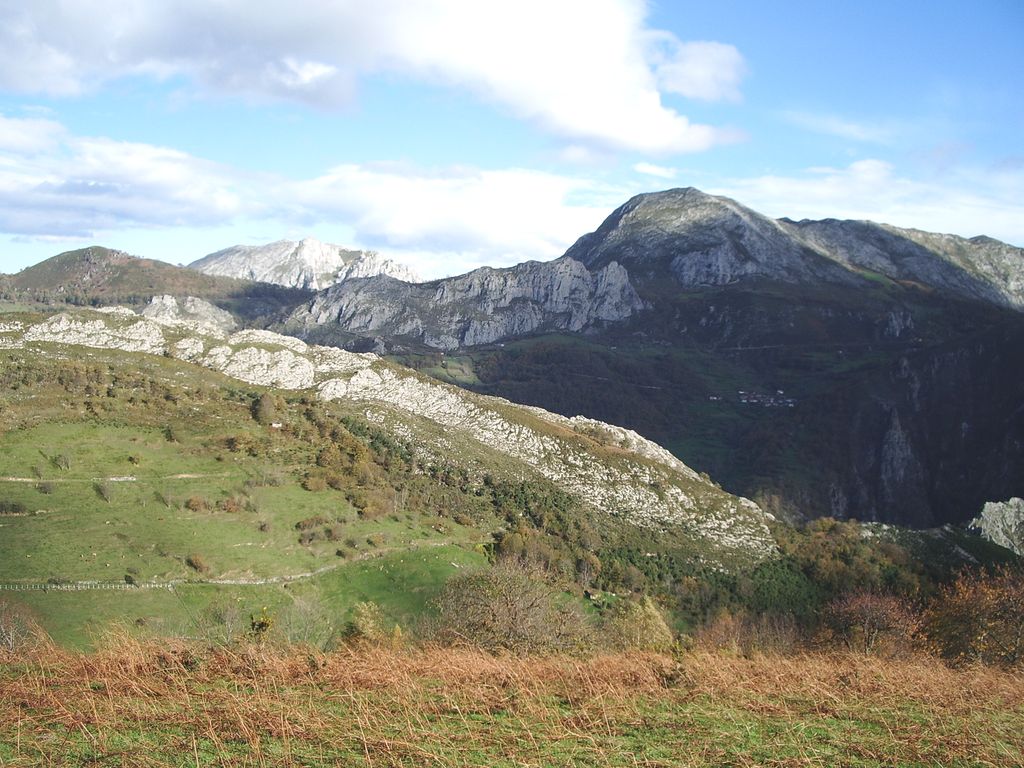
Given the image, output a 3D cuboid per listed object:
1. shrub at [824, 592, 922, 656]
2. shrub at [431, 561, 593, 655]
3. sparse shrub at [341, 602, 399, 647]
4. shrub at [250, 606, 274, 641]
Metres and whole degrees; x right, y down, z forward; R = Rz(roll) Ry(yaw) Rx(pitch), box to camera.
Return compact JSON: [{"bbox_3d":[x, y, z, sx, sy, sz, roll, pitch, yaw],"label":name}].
[{"bbox_3d":[7.312,4.898,21.000,1.947,1.250,1.700,0,2,0],"label":"shrub"},{"bbox_3d":[-0.010,4.594,21.000,3.286,1.748,2.800,0,2,0],"label":"shrub"},{"bbox_3d":[-2.615,4.432,19.000,1.064,0.818,1.000,0,2,0],"label":"sparse shrub"},{"bbox_3d":[-3.856,3.724,16.000,0.371,0.534,0.380,0,2,0],"label":"shrub"}]

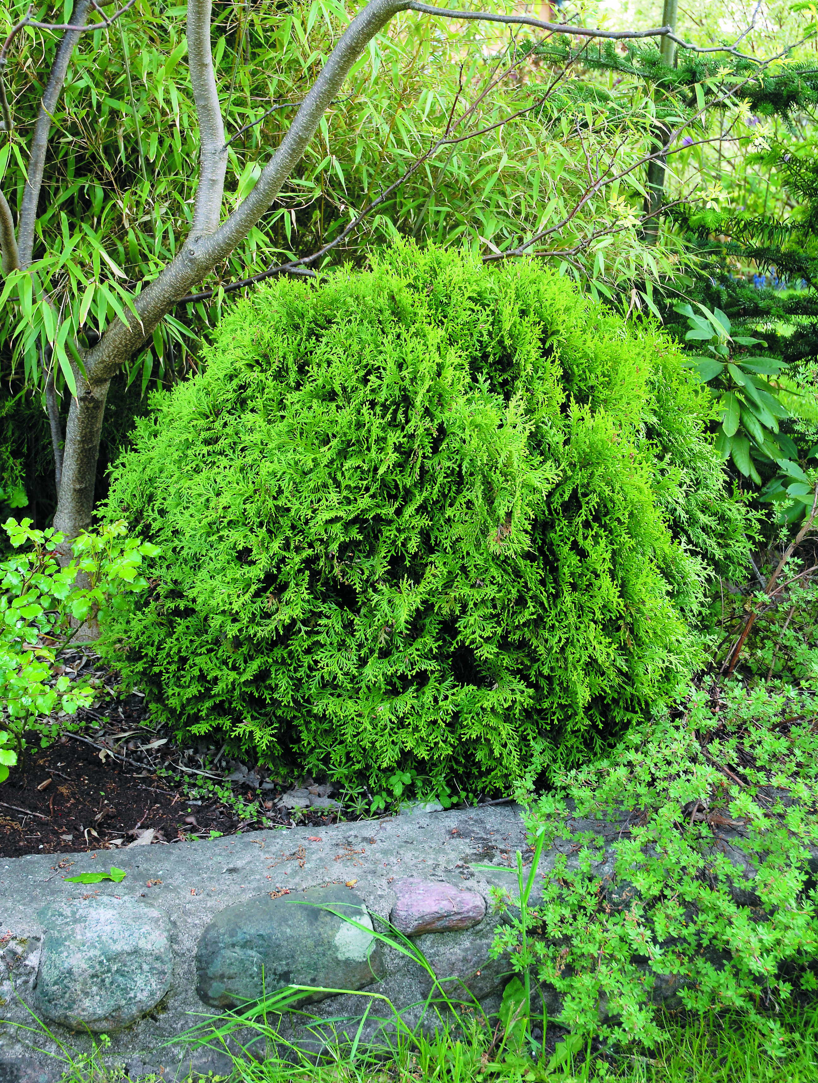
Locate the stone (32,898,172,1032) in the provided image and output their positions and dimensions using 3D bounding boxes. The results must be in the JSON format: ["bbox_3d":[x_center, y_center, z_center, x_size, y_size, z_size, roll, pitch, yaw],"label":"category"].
[{"bbox_3d":[-0.464,0.640,2.210,0.205,0.190,0.165,-4,17,-12],"label":"stone"}]

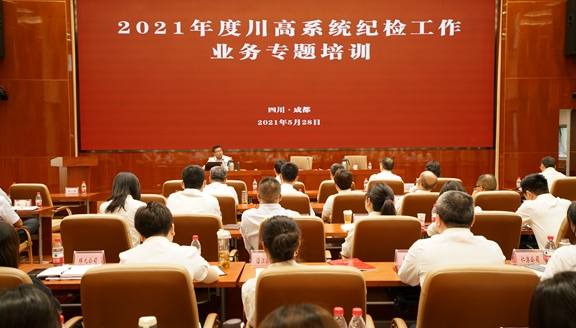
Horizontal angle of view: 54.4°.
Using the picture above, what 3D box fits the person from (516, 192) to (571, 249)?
[{"bbox_3d":[1.996,0.684,4.293,0.480,1.200,0.720,-1,4,-19],"label":"person"}]

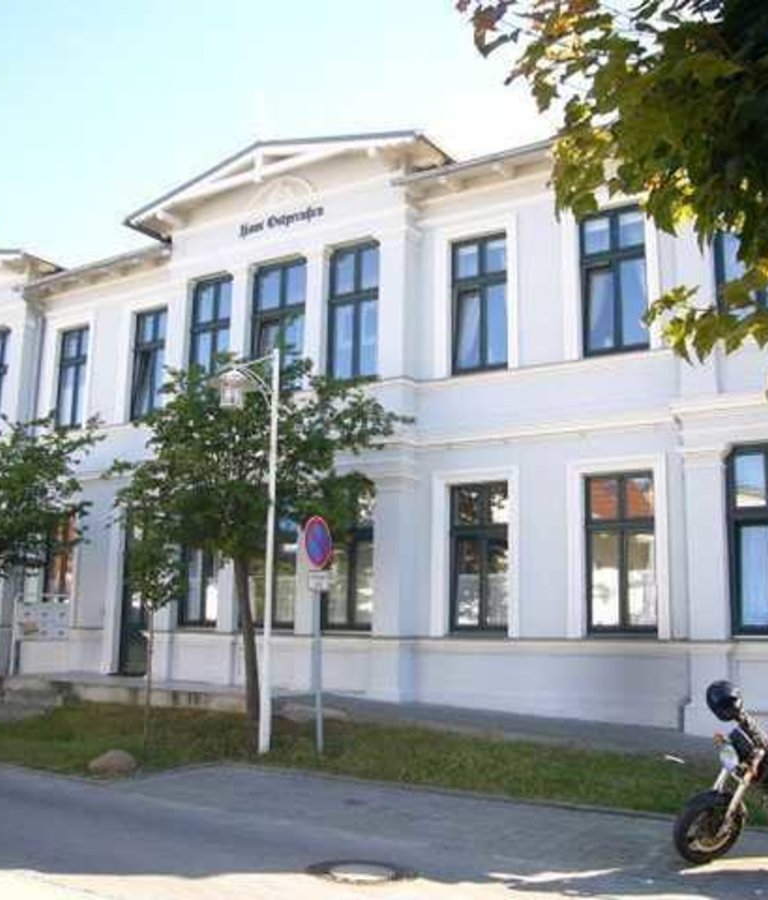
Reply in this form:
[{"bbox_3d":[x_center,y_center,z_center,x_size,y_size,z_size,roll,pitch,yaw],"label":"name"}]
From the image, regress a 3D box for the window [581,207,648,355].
[{"bbox_3d":[3.326,-2.454,13.998,0.998,2.181,0.150,-6,-11,31],"label":"window"}]

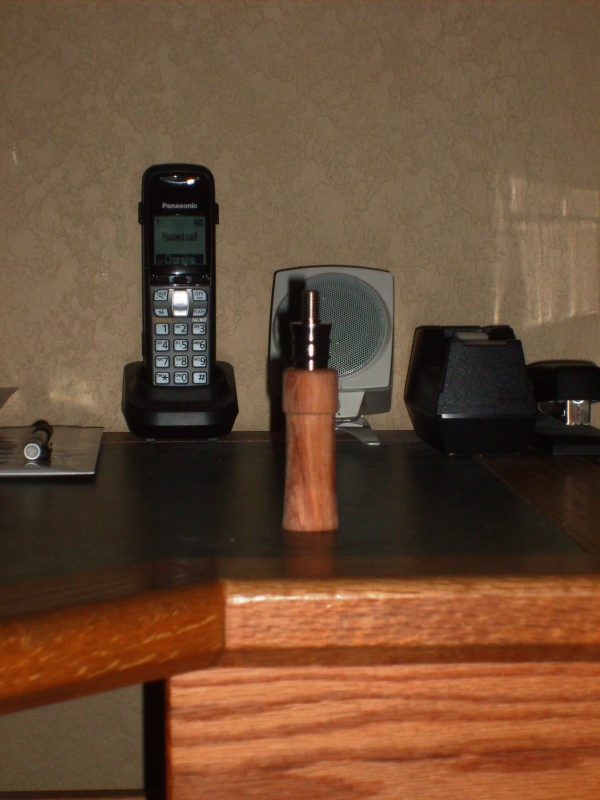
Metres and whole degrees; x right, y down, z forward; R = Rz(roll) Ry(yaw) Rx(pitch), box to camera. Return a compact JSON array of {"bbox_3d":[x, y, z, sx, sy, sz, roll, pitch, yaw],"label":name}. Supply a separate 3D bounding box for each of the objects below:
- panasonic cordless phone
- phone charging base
[{"bbox_3d":[-0.081,-0.072,1.602,0.052,0.159,0.034,0,-5,-6],"label":"panasonic cordless phone"},{"bbox_3d":[-0.079,0.001,1.593,0.075,0.048,0.070,0,5,-6],"label":"phone charging base"}]

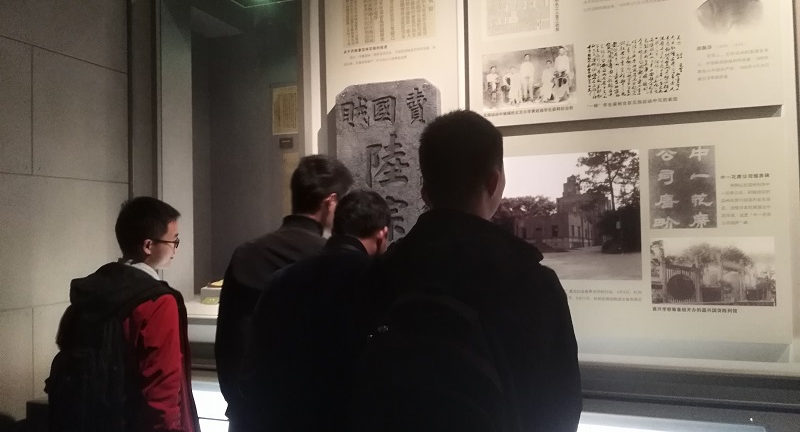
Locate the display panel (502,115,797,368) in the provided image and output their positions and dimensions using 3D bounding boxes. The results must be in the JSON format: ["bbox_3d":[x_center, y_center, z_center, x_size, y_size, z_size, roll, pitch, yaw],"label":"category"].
[{"bbox_3d":[0.918,0.096,2.461,1.205,0.901,0.055,-2,-2,19],"label":"display panel"}]

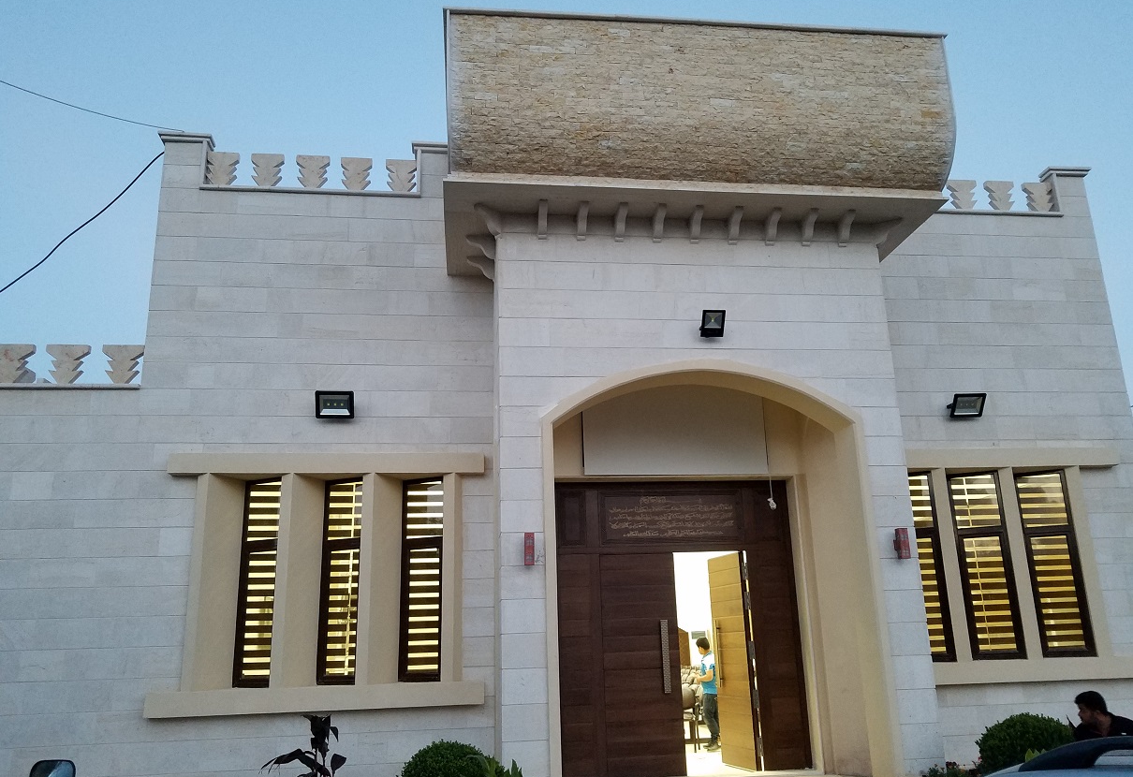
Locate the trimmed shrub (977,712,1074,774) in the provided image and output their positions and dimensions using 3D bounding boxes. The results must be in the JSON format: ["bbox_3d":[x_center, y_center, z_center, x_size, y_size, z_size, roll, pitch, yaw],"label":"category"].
[{"bbox_3d":[4.014,3.195,7.383,0.800,0.700,0.800,0,-14,-7],"label":"trimmed shrub"}]

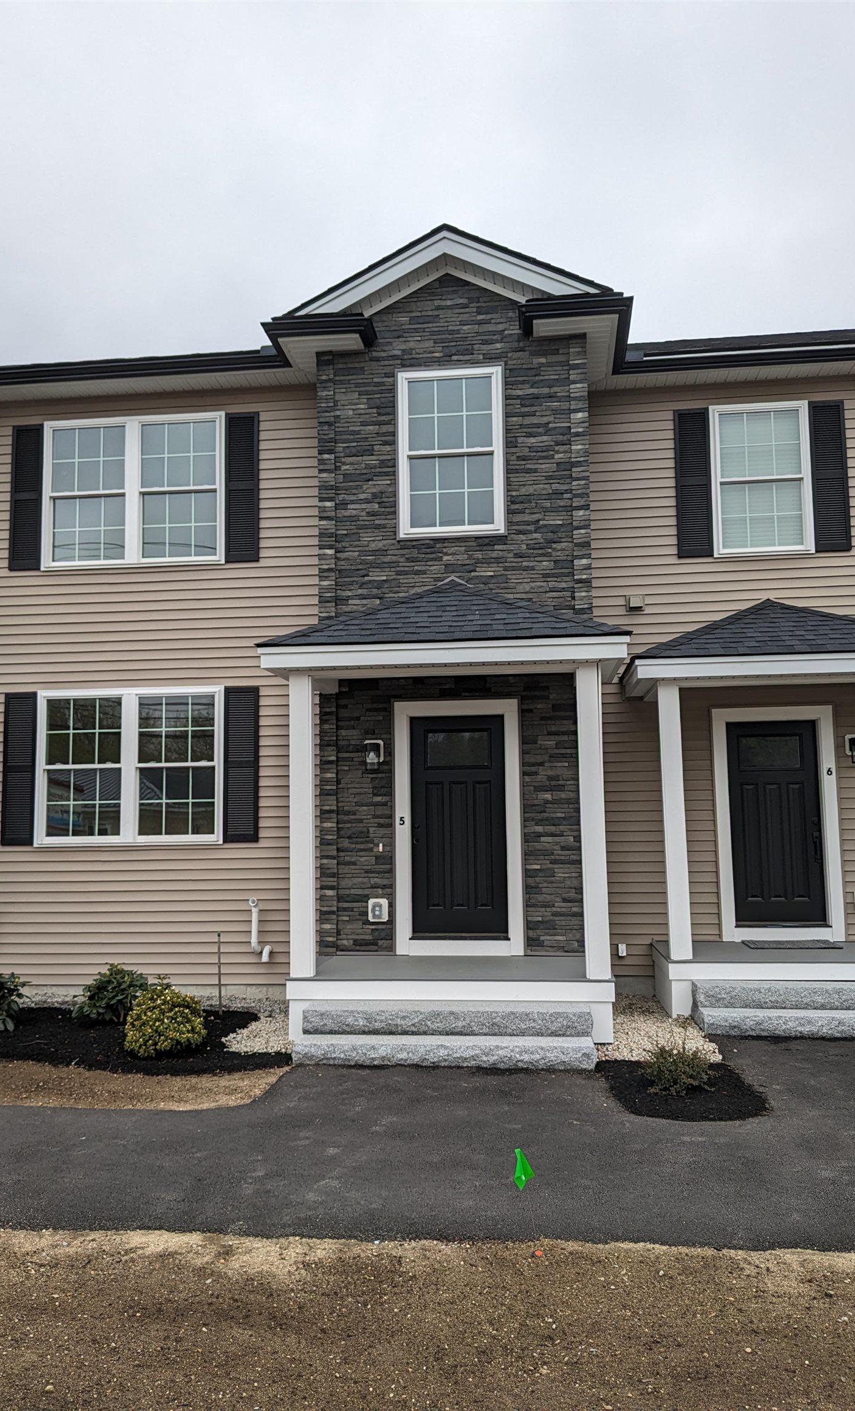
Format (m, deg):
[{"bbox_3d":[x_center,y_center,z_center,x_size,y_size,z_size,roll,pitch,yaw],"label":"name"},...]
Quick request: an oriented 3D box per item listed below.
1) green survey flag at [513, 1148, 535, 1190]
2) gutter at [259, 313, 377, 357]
[{"bbox_3d":[0.400,1.922,4.055,0.089,0.165,0.070,-1,-6,6],"label":"green survey flag"},{"bbox_3d":[-0.998,-3.473,9.202,1.040,0.135,0.480,-1,-6,6],"label":"gutter"}]

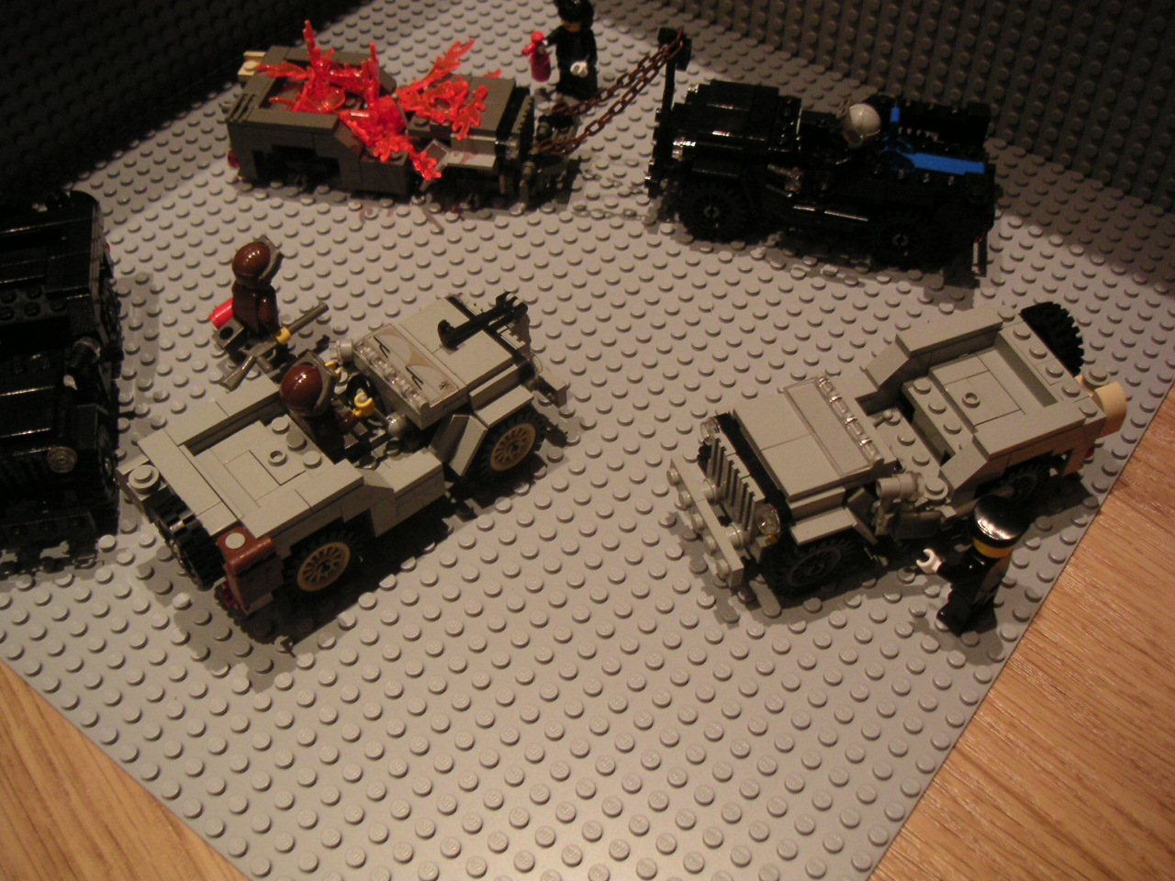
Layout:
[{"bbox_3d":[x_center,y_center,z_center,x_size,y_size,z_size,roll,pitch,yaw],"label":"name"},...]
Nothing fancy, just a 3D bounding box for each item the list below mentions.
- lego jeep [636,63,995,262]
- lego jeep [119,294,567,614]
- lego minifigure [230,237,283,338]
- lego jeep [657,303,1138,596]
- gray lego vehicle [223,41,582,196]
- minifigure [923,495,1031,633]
[{"bbox_3d":[0.081,-0.103,0.429,0.121,0.063,0.053,8,50,7],"label":"lego jeep"},{"bbox_3d":[-0.064,-0.002,0.354,0.123,0.044,0.053,-32,57,-24],"label":"lego jeep"},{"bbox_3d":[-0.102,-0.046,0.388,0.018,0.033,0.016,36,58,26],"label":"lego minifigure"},{"bbox_3d":[0.088,0.001,0.356,0.129,0.037,0.051,-18,52,-15],"label":"lego jeep"},{"bbox_3d":[-0.069,-0.122,0.453,0.128,0.049,0.050,7,50,6],"label":"gray lego vehicle"},{"bbox_3d":[0.101,0.032,0.327,0.024,0.042,0.021,-34,58,-26],"label":"minifigure"}]

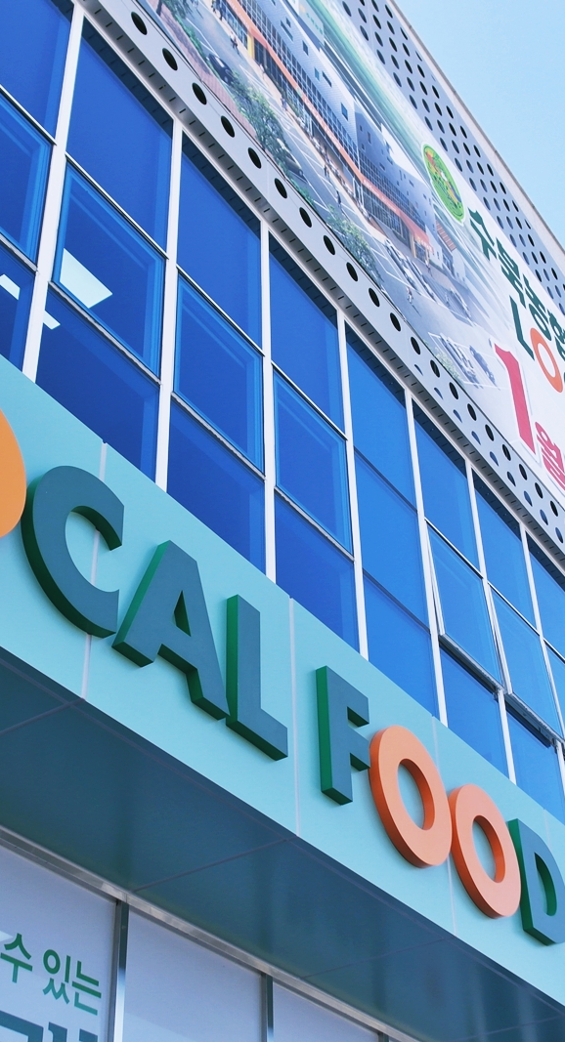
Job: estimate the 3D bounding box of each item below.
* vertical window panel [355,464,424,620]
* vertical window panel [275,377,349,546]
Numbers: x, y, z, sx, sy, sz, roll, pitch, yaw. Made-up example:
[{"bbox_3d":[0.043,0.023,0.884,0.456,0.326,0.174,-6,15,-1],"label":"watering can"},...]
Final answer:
[{"bbox_3d":[0.728,0.117,9.523,0.075,0.854,0.863,-23,-43,25],"label":"vertical window panel"},{"bbox_3d":[0.191,-0.361,8.853,0.070,0.960,0.892,-23,-43,25],"label":"vertical window panel"}]

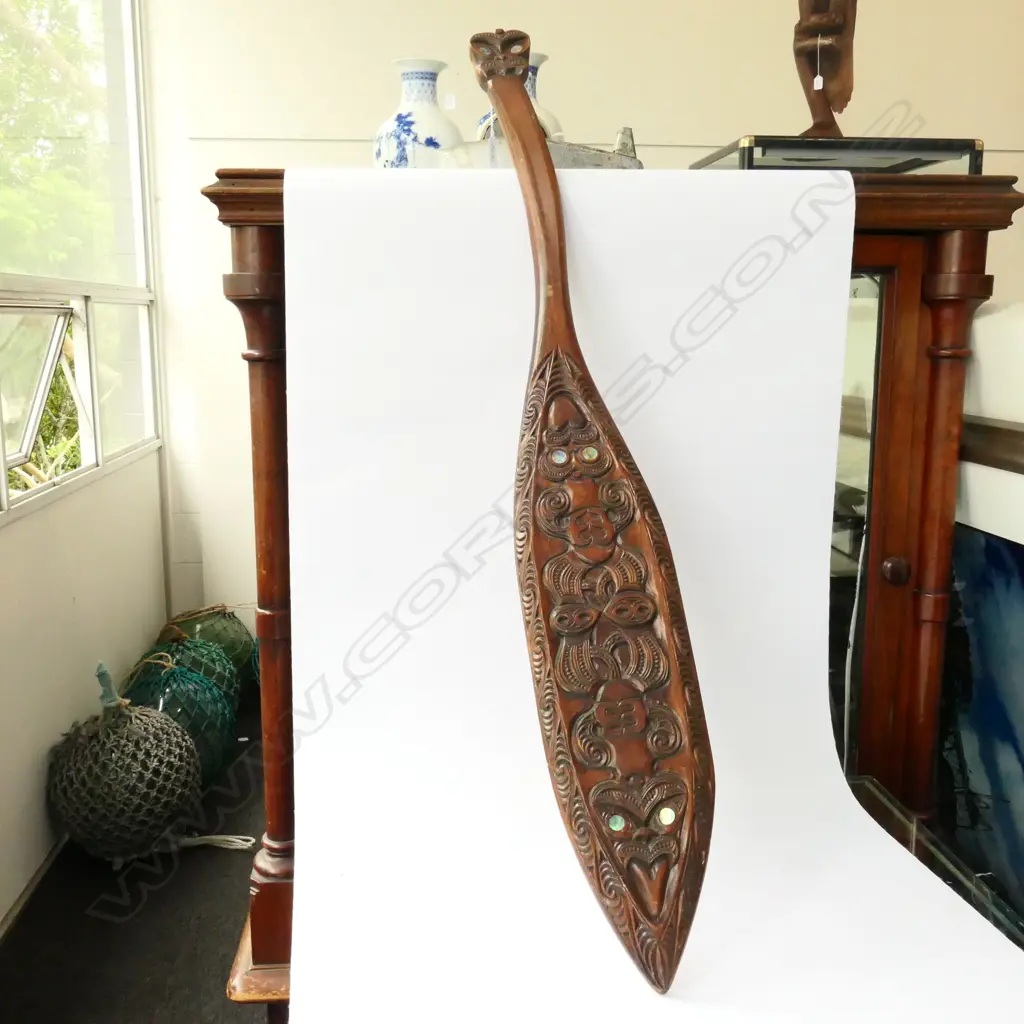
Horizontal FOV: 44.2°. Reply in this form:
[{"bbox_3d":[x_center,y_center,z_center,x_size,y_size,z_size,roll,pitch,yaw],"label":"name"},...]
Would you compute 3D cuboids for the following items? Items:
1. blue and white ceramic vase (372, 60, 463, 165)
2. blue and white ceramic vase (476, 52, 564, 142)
[{"bbox_3d":[-0.150,-0.598,2.035,0.147,0.255,0.147,0,9,0],"label":"blue and white ceramic vase"},{"bbox_3d":[0.014,-0.593,1.995,0.147,0.255,0.147,0,9,0],"label":"blue and white ceramic vase"}]

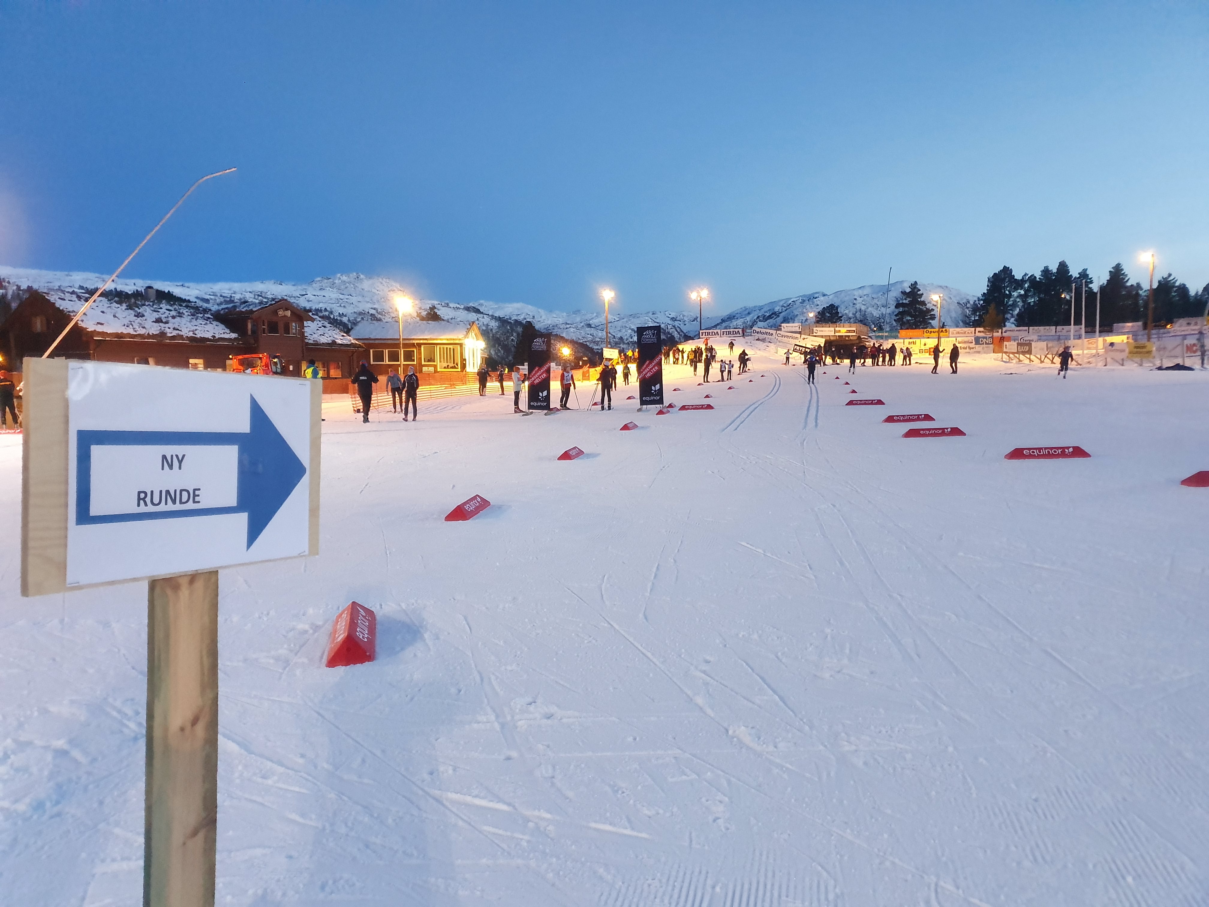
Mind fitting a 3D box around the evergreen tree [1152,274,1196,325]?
[{"bbox_3d":[69.956,-18.581,112.000,5.000,7.600,5.000,0,5,0],"label":"evergreen tree"}]

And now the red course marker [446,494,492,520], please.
[{"bbox_3d":[-1.605,0.649,10.750,0.285,0.150,1.170,-2,6,6],"label":"red course marker"}]

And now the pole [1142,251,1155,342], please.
[{"bbox_3d":[42.084,-11.686,70.000,0.900,7.700,0.400,-2,5,-12],"label":"pole"}]

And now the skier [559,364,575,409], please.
[{"bbox_3d":[-1.274,-2.319,31.400,0.530,1.540,0.460,-3,6,-30],"label":"skier"}]

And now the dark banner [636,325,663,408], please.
[{"bbox_3d":[1.614,-3.079,32.000,0.860,2.920,0.150,-1,6,9],"label":"dark banner"}]

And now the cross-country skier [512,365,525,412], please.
[{"bbox_3d":[-2.868,-2.143,30.300,0.520,1.580,0.480,0,5,6],"label":"cross-country skier"}]

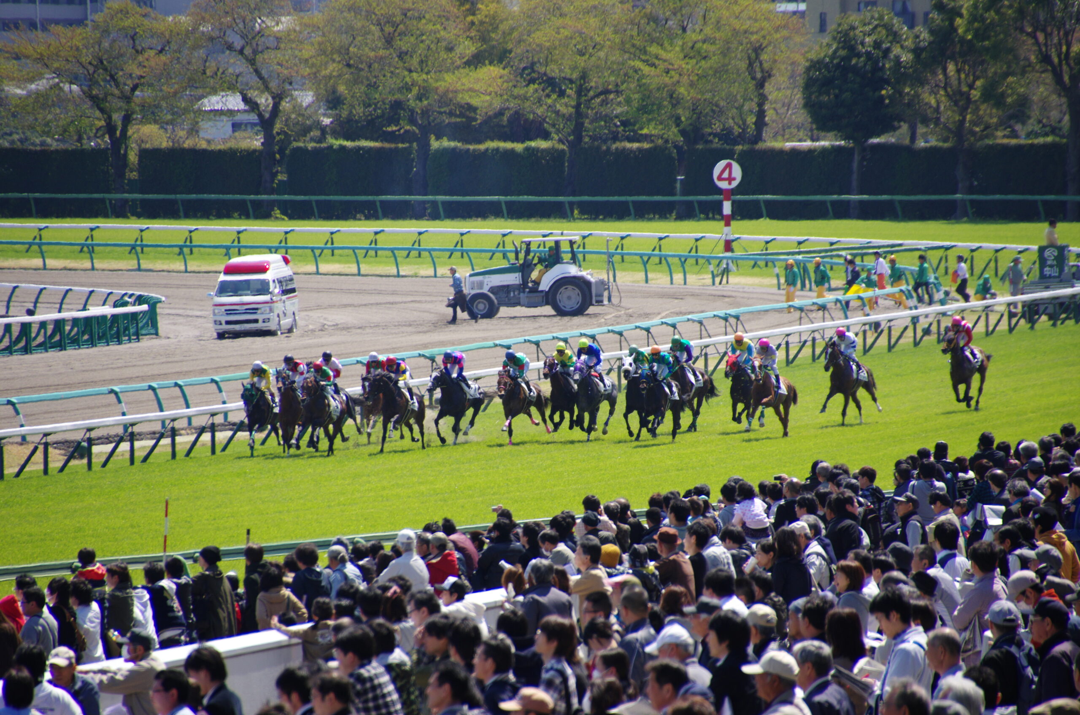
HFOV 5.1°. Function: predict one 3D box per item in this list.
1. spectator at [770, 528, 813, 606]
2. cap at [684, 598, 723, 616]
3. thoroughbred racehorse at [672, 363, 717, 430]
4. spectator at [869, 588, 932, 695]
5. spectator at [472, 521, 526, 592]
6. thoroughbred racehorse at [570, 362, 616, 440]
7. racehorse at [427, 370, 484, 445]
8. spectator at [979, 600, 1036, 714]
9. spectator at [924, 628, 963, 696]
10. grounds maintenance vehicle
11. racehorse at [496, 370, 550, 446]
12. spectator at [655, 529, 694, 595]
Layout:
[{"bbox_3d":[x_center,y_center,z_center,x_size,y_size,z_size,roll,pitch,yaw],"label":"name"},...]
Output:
[{"bbox_3d":[2.350,2.395,113.139,0.460,1.620,0.320,-1,1,-27],"label":"spectator"},{"bbox_3d":[1.131,1.724,84.000,0.270,0.130,0.180,1,2,16],"label":"cap"},{"bbox_3d":[3.516,0.840,286.229,0.600,1.900,2.400,0,1,20],"label":"thoroughbred racehorse"},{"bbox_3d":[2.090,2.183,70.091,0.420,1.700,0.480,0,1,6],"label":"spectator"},{"bbox_3d":[-0.401,2.583,129.448,0.550,1.700,0.380,-1,1,-28],"label":"spectator"},{"bbox_3d":[1.324,1.036,295.000,0.600,1.970,2.500,1,2,14],"label":"thoroughbred racehorse"},{"bbox_3d":[-1.939,1.139,280.000,0.620,1.800,2.400,1,2,22],"label":"racehorse"},{"bbox_3d":[2.860,2.344,74.530,0.500,1.700,0.380,-2,3,-43],"label":"spectator"},{"bbox_3d":[2.428,2.445,72.029,0.320,1.670,0.480,2,3,37],"label":"spectator"},{"bbox_3d":[-0.108,-2.571,387.000,4.500,2.520,2.000,0,2,6],"label":"grounds maintenance vehicle"},{"bbox_3d":[-0.421,1.190,295.000,0.600,1.840,2.500,1,2,18],"label":"racehorse"},{"bbox_3d":[1.246,2.427,113.026,0.480,1.680,0.320,-1,2,-34],"label":"spectator"}]

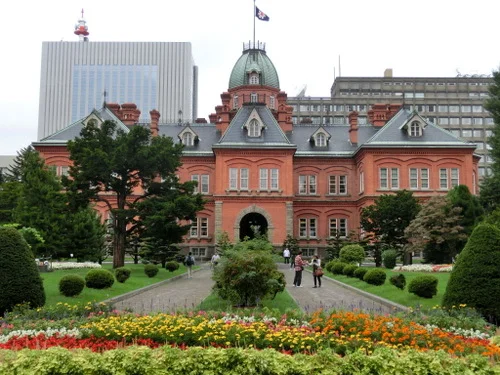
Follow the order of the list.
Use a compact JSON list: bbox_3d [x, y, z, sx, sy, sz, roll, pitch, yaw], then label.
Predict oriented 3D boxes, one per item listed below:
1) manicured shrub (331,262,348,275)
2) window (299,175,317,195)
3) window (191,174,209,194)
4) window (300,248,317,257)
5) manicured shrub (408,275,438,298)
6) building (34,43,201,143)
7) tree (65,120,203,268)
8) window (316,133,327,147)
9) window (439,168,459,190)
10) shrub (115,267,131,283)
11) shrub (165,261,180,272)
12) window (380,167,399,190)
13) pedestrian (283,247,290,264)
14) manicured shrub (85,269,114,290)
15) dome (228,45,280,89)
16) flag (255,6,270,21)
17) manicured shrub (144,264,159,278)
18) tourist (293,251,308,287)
[{"bbox_3d":[5.442,4.955,35.172,0.986,0.736,0.980,0,-6,0],"label":"manicured shrub"},{"bbox_3d":[7.952,-0.355,78.878,2.500,2.640,0.250,0,-6,0],"label":"window"},{"bbox_3d":[-6.786,-0.376,78.969,2.560,2.680,0.250,0,-6,0],"label":"window"},{"bbox_3d":[8.457,9.317,82.817,2.292,1.339,0.300,0,-6,0],"label":"window"},{"bbox_3d":[5.747,3.304,19.139,0.994,0.749,0.994,0,-6,0],"label":"manicured shrub"},{"bbox_3d":[-53.520,-14.722,242.978,60.000,84.569,31.000,0,-6,0],"label":"building"},{"bbox_3d":[-10.188,0.493,50.538,12.068,12.942,11.000,0,-6,0],"label":"tree"},{"bbox_3d":[10.060,-6.626,80.510,1.480,1.940,0.250,0,-6,0],"label":"window"},{"bbox_3d":[24.960,-1.001,72.326,2.530,2.770,0.250,0,-6,0],"label":"window"},{"bbox_3d":[-5.933,4.127,27.100,0.750,0.743,0.750,0,-6,0],"label":"shrub"},{"bbox_3d":[-5.224,5.376,39.149,1.003,0.745,0.950,0,-6,0],"label":"shrub"},{"bbox_3d":[18.013,-1.141,74.501,2.420,2.950,0.250,0,-6,0],"label":"window"},{"bbox_3d":[3.954,7.288,61.574,0.600,1.736,0.350,0,-6,0],"label":"pedestrian"},{"bbox_3d":[-5.997,3.671,23.145,1.162,0.804,1.069,0,-6,0],"label":"manicured shrub"},{"bbox_3d":[0.736,-18.676,89.518,7.917,7.030,7.700,0,-6,0],"label":"dome"},{"bbox_3d":[2.053,-27.754,92.297,2.250,2.400,0.500,0,-6,0],"label":"flag"},{"bbox_3d":[-5.727,4.876,33.697,0.830,0.810,0.830,0,-6,0],"label":"manicured shrub"},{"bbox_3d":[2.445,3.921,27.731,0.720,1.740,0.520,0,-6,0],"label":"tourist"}]

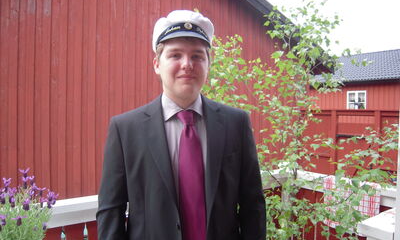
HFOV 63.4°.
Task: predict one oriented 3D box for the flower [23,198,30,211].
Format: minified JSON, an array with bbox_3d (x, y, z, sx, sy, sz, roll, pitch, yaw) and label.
[{"bbox_3d":[-0.617,0.300,1.150,0.027,0.043,0.027,0,1,-24],"label":"flower"}]

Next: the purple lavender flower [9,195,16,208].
[{"bbox_3d":[-0.678,0.295,1.170,0.027,0.048,0.027,0,1,-24],"label":"purple lavender flower"}]

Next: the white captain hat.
[{"bbox_3d":[-0.055,-0.293,1.120,0.213,0.125,0.260,1,-12,-10],"label":"white captain hat"}]

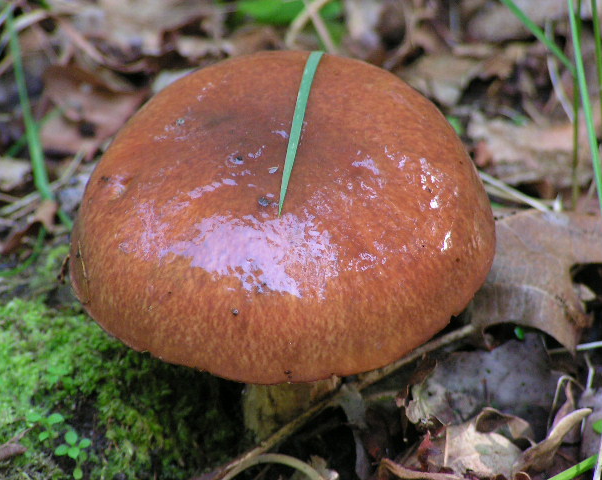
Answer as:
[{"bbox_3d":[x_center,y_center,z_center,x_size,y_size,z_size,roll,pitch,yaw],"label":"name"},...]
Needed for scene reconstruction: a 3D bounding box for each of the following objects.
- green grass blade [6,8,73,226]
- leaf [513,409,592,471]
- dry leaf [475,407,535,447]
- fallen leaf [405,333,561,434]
[{"bbox_3d":[-0.080,-0.036,1.335,0.008,0.009,0.073,-24,66,14],"label":"green grass blade"},{"bbox_3d":[0.069,0.055,1.215,0.021,0.012,0.015,0,32,0],"label":"leaf"},{"bbox_3d":[0.056,0.051,1.220,0.017,0.009,0.010,0,32,0],"label":"dry leaf"},{"bbox_3d":[0.050,0.040,1.235,0.044,0.014,0.034,0,32,0],"label":"fallen leaf"}]

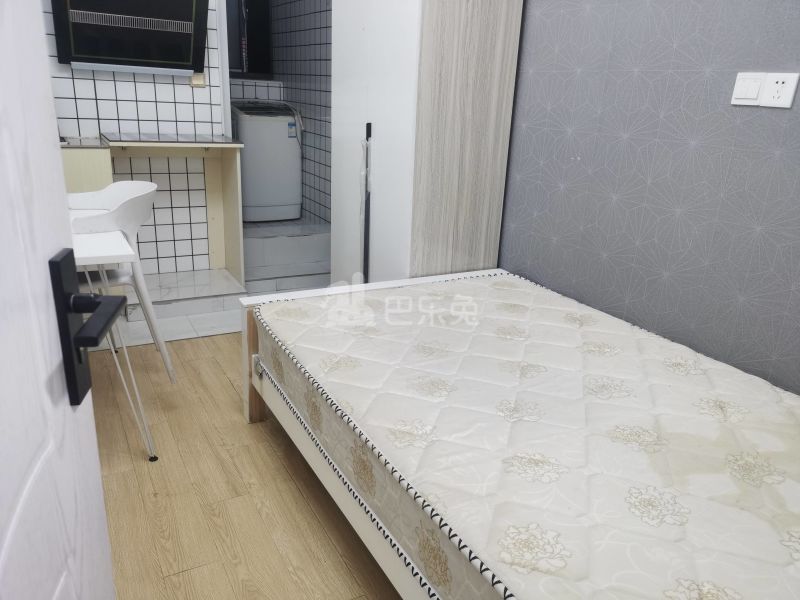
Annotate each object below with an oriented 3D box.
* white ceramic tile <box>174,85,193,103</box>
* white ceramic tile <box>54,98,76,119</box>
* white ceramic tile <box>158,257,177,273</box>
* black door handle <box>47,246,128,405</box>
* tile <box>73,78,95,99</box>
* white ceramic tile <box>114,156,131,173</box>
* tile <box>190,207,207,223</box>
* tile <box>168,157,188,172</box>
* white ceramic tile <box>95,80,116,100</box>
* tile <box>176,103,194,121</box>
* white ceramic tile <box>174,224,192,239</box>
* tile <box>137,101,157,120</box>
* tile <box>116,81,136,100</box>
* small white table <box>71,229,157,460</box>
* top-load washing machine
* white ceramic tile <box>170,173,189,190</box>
[{"bbox_3d":[-1.232,-1.175,3.550,0.098,0.098,0.010,-8,21,-28],"label":"white ceramic tile"},{"bbox_3d":[-1.787,-1.021,3.345,0.100,0.100,0.010,-7,21,-26],"label":"white ceramic tile"},{"bbox_3d":[-1.471,-0.221,3.938,0.101,0.101,0.009,-7,20,-28],"label":"white ceramic tile"},{"bbox_3d":[-0.379,0.053,0.753,0.076,0.194,0.169,-1,18,-11],"label":"black door handle"},{"bbox_3d":[-1.728,-1.154,3.420,0.101,0.101,0.009,-7,20,-28],"label":"tile"},{"bbox_3d":[-1.558,-0.761,3.509,0.090,0.098,0.010,-8,21,-28],"label":"white ceramic tile"},{"bbox_3d":[-1.230,-0.520,3.820,0.100,0.100,0.010,-7,21,-26],"label":"tile"},{"bbox_3d":[-1.308,-0.797,3.678,0.100,0.100,0.010,-7,21,-26],"label":"tile"},{"bbox_3d":[-1.584,-1.128,3.357,0.098,0.098,0.010,-8,21,-28],"label":"white ceramic tile"},{"bbox_3d":[-1.237,-1.079,3.583,0.098,0.098,0.010,-8,21,-28],"label":"tile"},{"bbox_3d":[-1.319,-0.413,3.781,0.098,0.098,0.010,-8,21,-28],"label":"white ceramic tile"},{"bbox_3d":[-1.413,-1.056,3.486,0.098,0.098,0.010,-8,21,-28],"label":"tile"},{"bbox_3d":[-1.491,-1.135,3.399,0.099,0.099,0.010,-8,22,-28],"label":"tile"},{"bbox_3d":[-1.292,0.079,2.307,0.517,0.727,1.000,-8,22,-28],"label":"small white table"},{"bbox_3d":[-1.073,-1.083,4.856,0.476,0.851,0.495,-8,22,-28],"label":"top-load washing machine"},{"bbox_3d":[-1.356,-0.726,3.825,0.101,0.101,0.009,-7,20,-28],"label":"white ceramic tile"}]

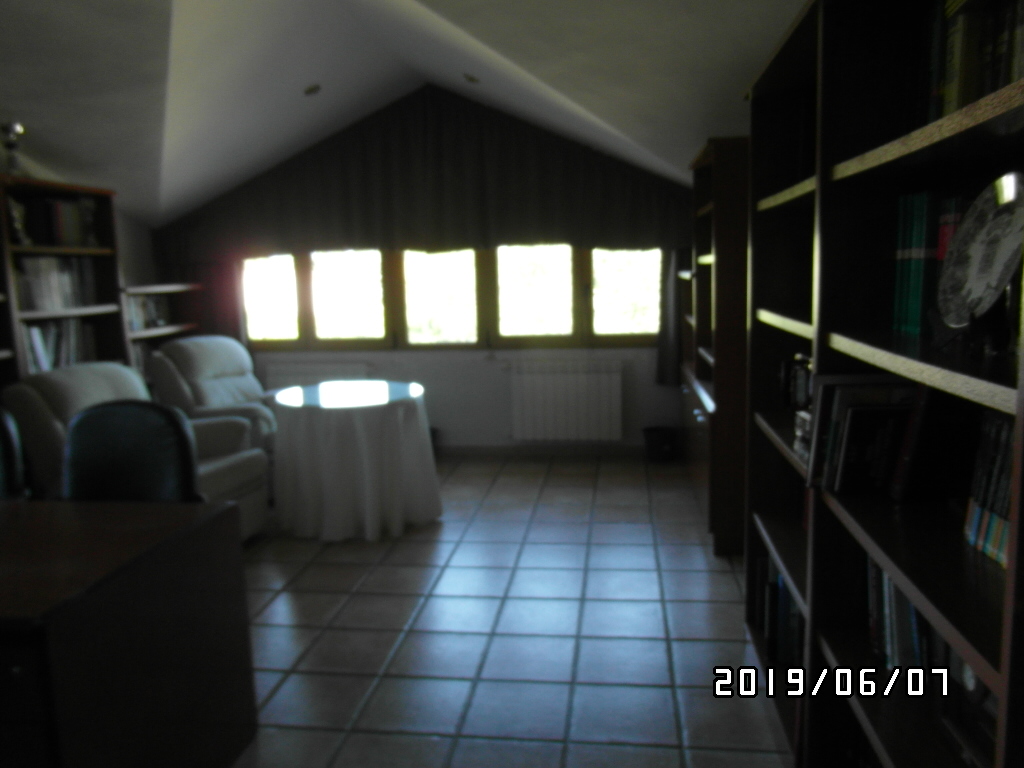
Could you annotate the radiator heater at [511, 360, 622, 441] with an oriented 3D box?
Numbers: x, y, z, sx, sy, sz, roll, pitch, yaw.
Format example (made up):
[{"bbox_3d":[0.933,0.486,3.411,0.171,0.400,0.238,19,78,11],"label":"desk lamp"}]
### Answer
[{"bbox_3d":[0.405,0.113,5.239,0.800,0.580,0.100,-1,9,9],"label":"radiator heater"}]

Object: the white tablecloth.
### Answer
[{"bbox_3d":[-0.957,0.422,4.364,0.980,0.740,0.980,-2,9,0],"label":"white tablecloth"}]

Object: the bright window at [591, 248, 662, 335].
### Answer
[{"bbox_3d":[0.827,-0.666,5.139,0.520,0.630,0.080,-1,9,9],"label":"bright window"}]

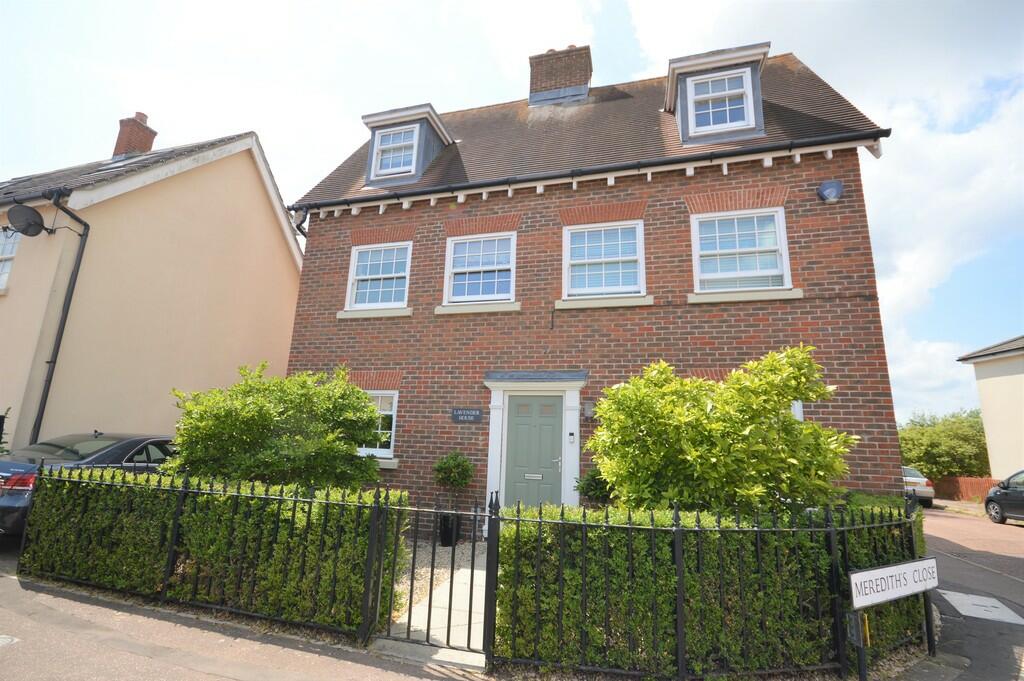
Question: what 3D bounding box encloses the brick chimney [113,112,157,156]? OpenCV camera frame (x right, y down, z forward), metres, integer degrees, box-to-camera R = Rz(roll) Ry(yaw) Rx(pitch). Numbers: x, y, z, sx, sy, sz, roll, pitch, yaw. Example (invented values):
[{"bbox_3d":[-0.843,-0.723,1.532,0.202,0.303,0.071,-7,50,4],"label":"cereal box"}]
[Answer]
[{"bbox_3d":[-10.561,-5.705,12.005,0.620,1.550,0.620,-1,-11,15],"label":"brick chimney"}]

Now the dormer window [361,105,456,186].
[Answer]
[{"bbox_3d":[-2.020,-3.410,8.169,1.420,1.450,1.050,-1,-12,16],"label":"dormer window"}]

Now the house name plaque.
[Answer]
[{"bbox_3d":[-0.673,1.137,6.427,0.475,0.190,0.025,-1,-12,16],"label":"house name plaque"}]

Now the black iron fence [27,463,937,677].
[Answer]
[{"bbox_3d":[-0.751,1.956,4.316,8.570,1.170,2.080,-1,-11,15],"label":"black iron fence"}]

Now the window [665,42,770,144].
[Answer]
[{"bbox_3d":[3.143,-3.442,6.605,1.350,1.380,1.030,-1,-11,15],"label":"window"}]

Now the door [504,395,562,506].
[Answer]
[{"bbox_3d":[0.314,1.789,6.083,0.830,1.990,0.060,-1,-12,16],"label":"door"}]

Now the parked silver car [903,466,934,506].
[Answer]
[{"bbox_3d":[16.241,6.186,18.515,1.760,1.440,4.450,-4,-12,27],"label":"parked silver car"}]

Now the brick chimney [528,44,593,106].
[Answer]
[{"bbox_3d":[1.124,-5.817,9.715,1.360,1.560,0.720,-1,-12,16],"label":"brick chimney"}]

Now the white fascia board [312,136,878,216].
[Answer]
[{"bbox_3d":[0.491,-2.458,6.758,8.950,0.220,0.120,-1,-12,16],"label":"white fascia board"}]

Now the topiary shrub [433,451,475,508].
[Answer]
[{"bbox_3d":[-0.831,1.953,6.021,0.610,0.780,0.610,2,-11,0],"label":"topiary shrub"}]

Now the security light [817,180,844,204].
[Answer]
[{"bbox_3d":[4.247,-1.957,5.675,0.260,0.320,0.110,-1,-11,15],"label":"security light"}]

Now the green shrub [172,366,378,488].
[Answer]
[{"bbox_3d":[-3.000,1.468,5.439,2.650,2.200,1.750,-1,-12,16],"label":"green shrub"}]

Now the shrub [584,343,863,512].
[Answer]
[{"bbox_3d":[2.039,1.322,4.336,2.300,2.400,1.750,-1,-12,16],"label":"shrub"}]

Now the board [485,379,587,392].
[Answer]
[{"bbox_3d":[0.318,0.666,6.202,1.530,0.180,0.170,-1,-11,15],"label":"board"}]

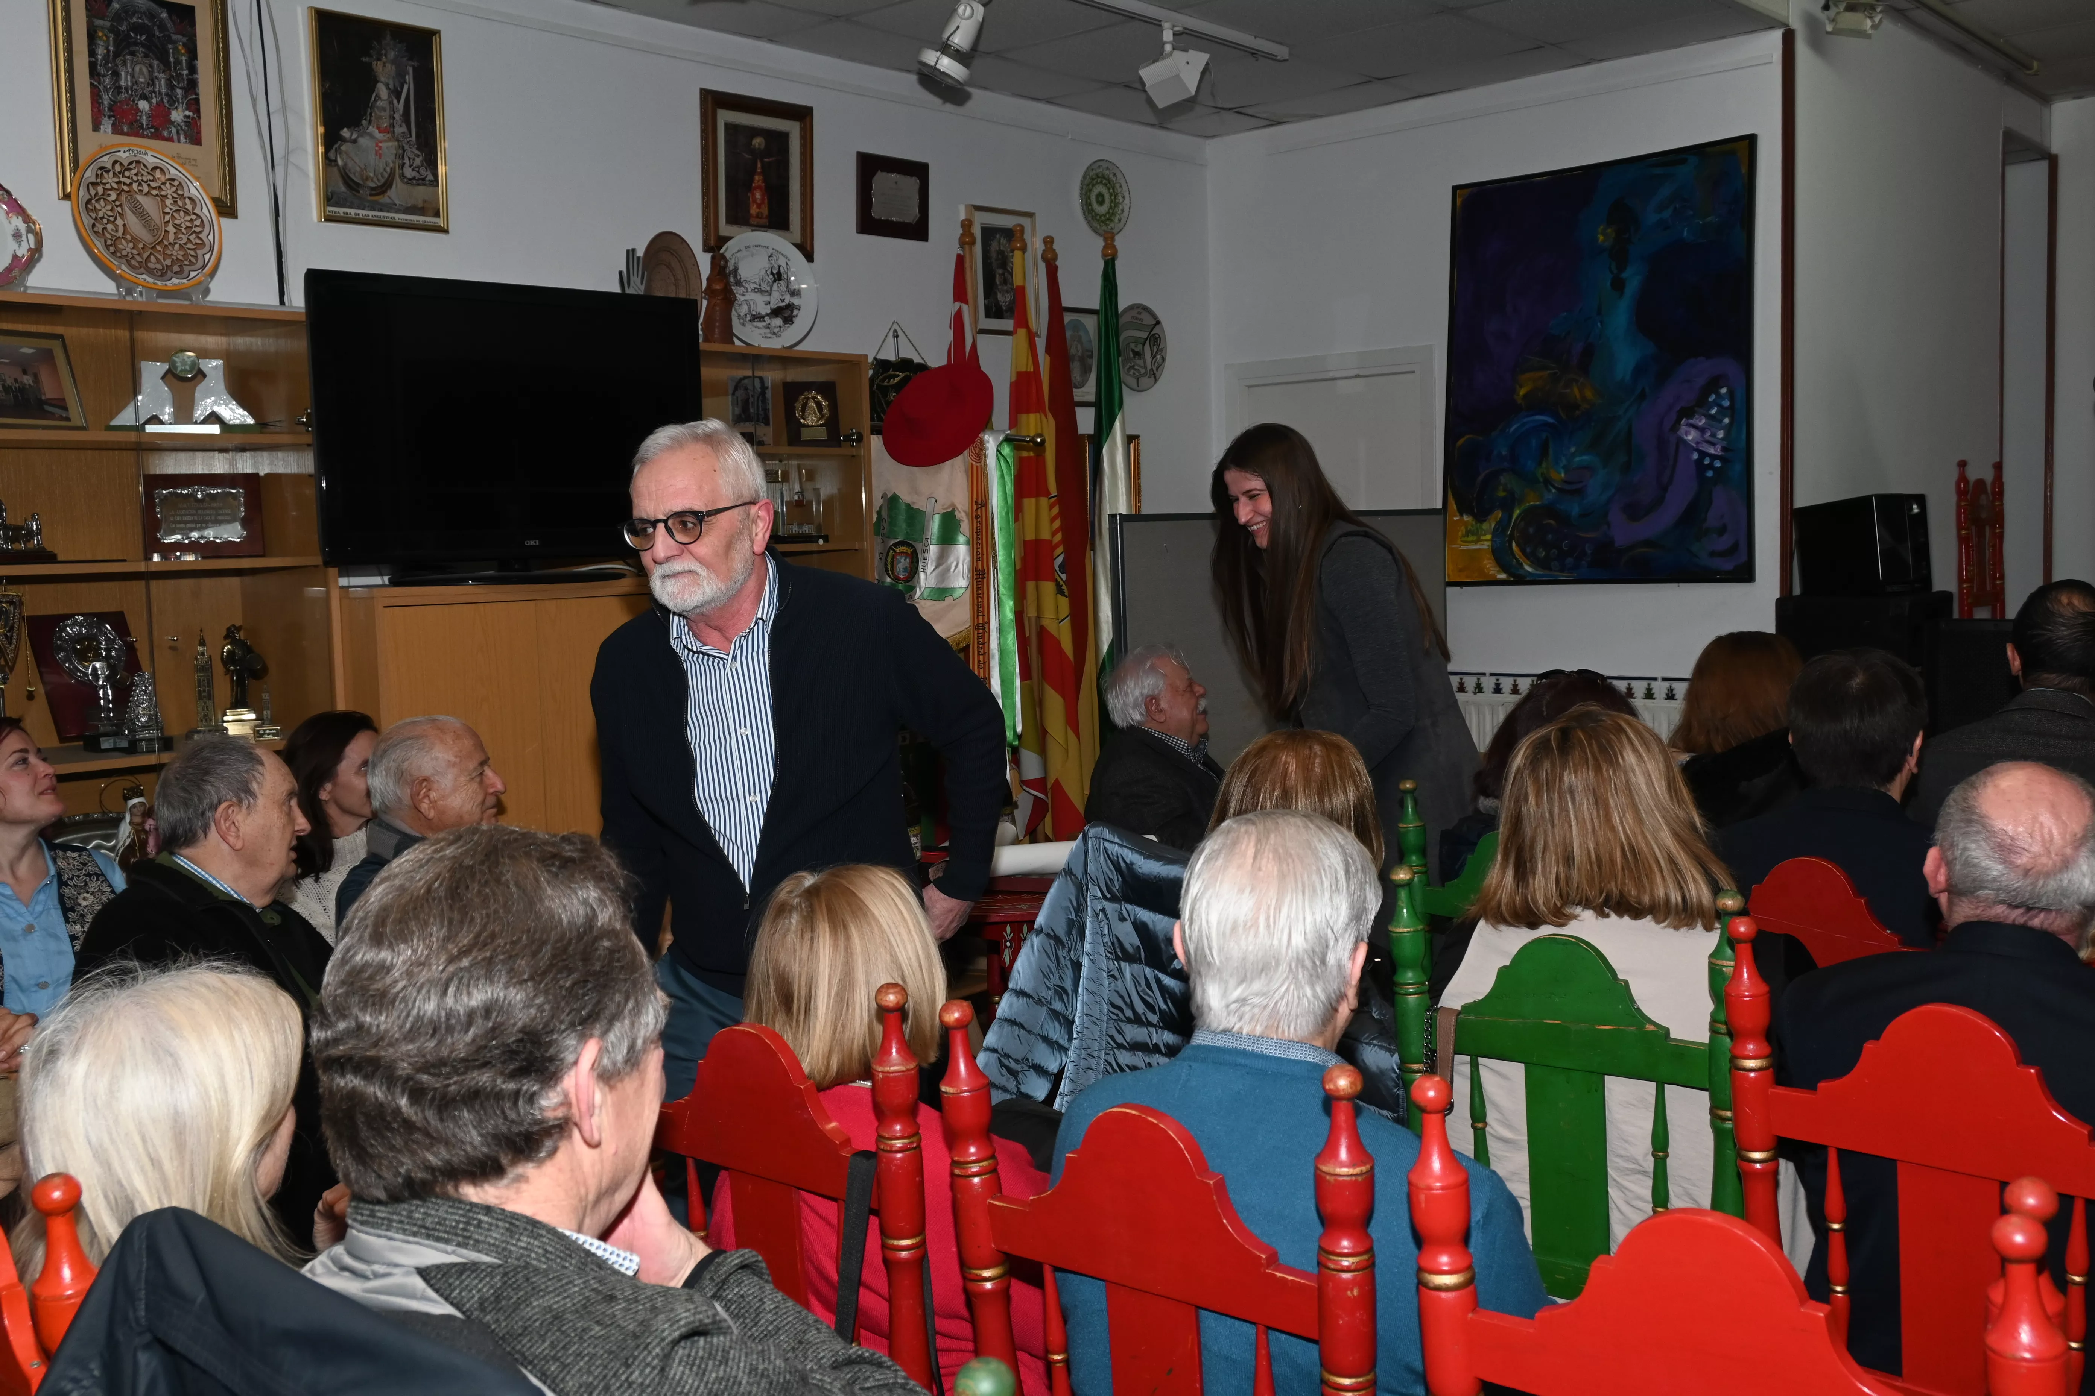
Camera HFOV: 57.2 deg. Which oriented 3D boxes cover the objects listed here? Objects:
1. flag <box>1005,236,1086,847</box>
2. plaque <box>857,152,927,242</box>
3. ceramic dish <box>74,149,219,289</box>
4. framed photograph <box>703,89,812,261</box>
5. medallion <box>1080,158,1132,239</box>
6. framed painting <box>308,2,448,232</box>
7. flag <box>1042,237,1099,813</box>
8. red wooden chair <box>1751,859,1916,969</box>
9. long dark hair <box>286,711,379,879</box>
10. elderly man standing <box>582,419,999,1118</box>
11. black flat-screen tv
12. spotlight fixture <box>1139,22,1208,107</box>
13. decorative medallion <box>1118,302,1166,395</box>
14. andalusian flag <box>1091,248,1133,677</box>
[{"bbox_3d":[-0.011,-0.434,5.330,0.210,1.720,0.200,-1,5,3],"label":"flag"},{"bbox_3d":[-0.477,-1.517,5.836,0.025,0.239,0.299,3,6,42],"label":"plaque"},{"bbox_3d":[-1.871,-1.001,4.002,0.035,0.313,0.313,-16,-5,38],"label":"ceramic dish"},{"bbox_3d":[-0.839,-1.521,5.594,0.030,0.450,0.405,3,6,42],"label":"framed photograph"},{"bbox_3d":[0.188,-1.702,6.554,0.030,0.263,0.263,3,6,42],"label":"medallion"},{"bbox_3d":[-1.602,-1.375,4.603,0.025,0.491,0.337,3,6,42],"label":"framed painting"},{"bbox_3d":[0.058,-0.473,5.480,0.190,1.670,0.180,-1,5,3],"label":"flag"},{"bbox_3d":[1.250,0.680,2.929,0.450,1.050,0.460,-6,6,-42],"label":"red wooden chair"},{"bbox_3d":[-1.272,0.172,3.420,0.190,0.310,0.180,-1,5,6],"label":"long dark hair"},{"bbox_3d":[-0.307,0.460,2.534,0.530,1.640,0.410,0,5,21],"label":"elderly man standing"},{"bbox_3d":[-1.277,-0.663,4.644,0.100,0.655,1.065,3,6,42],"label":"black flat-screen tv"},{"bbox_3d":[0.369,-1.793,5.470,0.150,0.220,0.185,6,1,-28],"label":"spotlight fixture"},{"bbox_3d":[0.349,-1.269,6.931,0.030,0.320,0.315,3,6,42],"label":"decorative medallion"},{"bbox_3d":[0.197,-0.479,5.500,0.160,1.670,0.170,-1,5,3],"label":"andalusian flag"}]

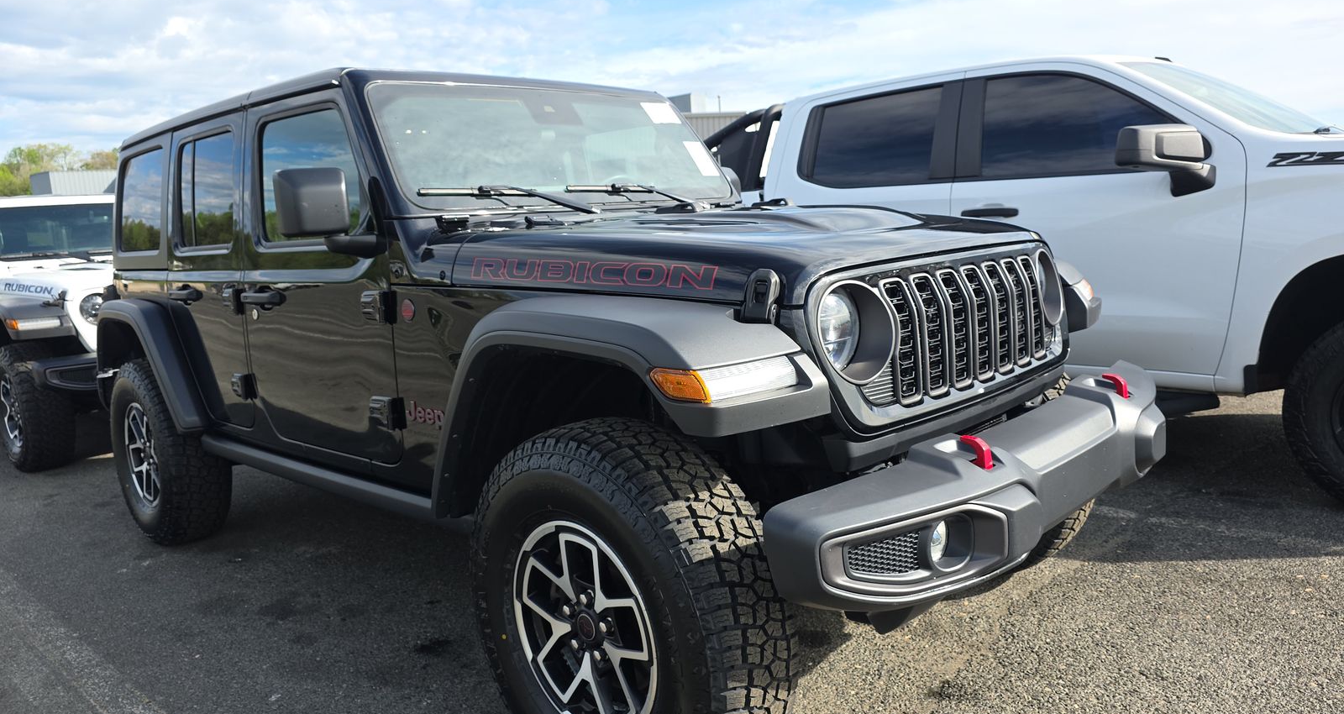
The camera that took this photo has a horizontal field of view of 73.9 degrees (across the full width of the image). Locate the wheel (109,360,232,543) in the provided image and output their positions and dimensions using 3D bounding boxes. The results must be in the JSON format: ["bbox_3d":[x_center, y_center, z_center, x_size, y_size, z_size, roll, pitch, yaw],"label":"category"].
[{"bbox_3d":[-2.276,0.414,4.053,0.830,0.830,0.290,4,11,44],"label":"wheel"}]

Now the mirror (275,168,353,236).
[{"bbox_3d":[-1.001,-0.438,2.499,0.110,0.180,0.195,4,11,44],"label":"mirror"}]

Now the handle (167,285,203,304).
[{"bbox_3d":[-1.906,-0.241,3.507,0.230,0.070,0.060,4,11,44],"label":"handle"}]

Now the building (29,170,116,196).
[{"bbox_3d":[-30.063,-6.907,50.523,5.500,6.410,9.000,4,11,44],"label":"building"}]

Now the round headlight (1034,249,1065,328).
[{"bbox_3d":[1.036,-0.193,2.520,0.110,0.220,0.220,4,11,44],"label":"round headlight"}]

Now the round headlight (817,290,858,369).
[{"bbox_3d":[0.342,-0.052,1.831,0.100,0.195,0.195,4,11,44],"label":"round headlight"}]

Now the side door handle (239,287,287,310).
[{"bbox_3d":[-1.371,-0.197,3.003,0.285,0.078,0.065,4,11,44],"label":"side door handle"}]

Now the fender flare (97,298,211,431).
[{"bbox_3d":[-2.295,0.000,3.885,1.150,0.515,0.150,4,11,44],"label":"fender flare"}]

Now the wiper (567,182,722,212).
[{"bbox_3d":[-0.082,-0.558,3.159,0.115,0.110,0.700,4,11,44],"label":"wiper"}]

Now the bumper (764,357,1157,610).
[{"bbox_3d":[0.844,0.241,2.083,0.285,0.270,1.700,4,11,44],"label":"bumper"}]

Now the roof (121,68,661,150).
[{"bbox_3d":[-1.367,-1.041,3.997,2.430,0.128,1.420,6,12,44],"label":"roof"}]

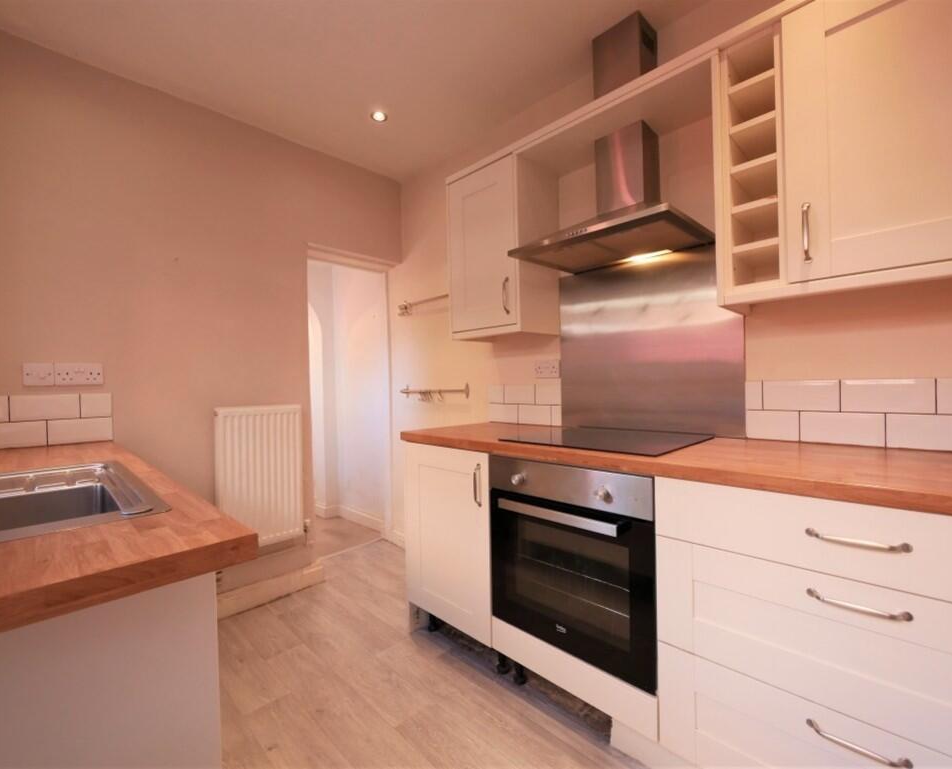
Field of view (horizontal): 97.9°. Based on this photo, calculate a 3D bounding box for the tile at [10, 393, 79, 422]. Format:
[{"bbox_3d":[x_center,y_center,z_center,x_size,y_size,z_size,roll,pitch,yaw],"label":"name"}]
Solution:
[{"bbox_3d":[-1.770,0.095,1.708,0.009,0.102,0.200,-1,0,44],"label":"tile"}]

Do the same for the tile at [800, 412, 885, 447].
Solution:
[{"bbox_3d":[1.148,0.139,1.303,0.200,0.100,0.010,-1,0,43],"label":"tile"}]

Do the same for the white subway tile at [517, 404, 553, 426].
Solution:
[{"bbox_3d":[0.301,0.154,2.112,0.201,0.100,0.009,-1,0,44],"label":"white subway tile"}]

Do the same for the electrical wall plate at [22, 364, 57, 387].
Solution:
[{"bbox_3d":[-1.756,-0.039,1.666,0.085,0.088,0.014,-1,0,-43],"label":"electrical wall plate"}]

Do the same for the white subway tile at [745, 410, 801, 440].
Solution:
[{"bbox_3d":[1.018,0.141,1.424,0.149,0.100,0.010,-1,0,43],"label":"white subway tile"}]

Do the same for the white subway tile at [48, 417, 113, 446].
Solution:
[{"bbox_3d":[-1.697,0.198,1.781,0.009,0.104,0.199,-1,0,44],"label":"white subway tile"}]

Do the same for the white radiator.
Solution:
[{"bbox_3d":[-1.131,0.472,2.165,0.399,0.706,0.100,-1,0,-43],"label":"white radiator"}]

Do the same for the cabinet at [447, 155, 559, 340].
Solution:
[{"bbox_3d":[0.137,-0.609,2.012,0.418,0.770,0.353,-1,0,44],"label":"cabinet"}]

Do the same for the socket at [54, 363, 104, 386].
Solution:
[{"bbox_3d":[-1.670,-0.041,1.747,0.148,0.088,0.014,-1,0,-43],"label":"socket"}]

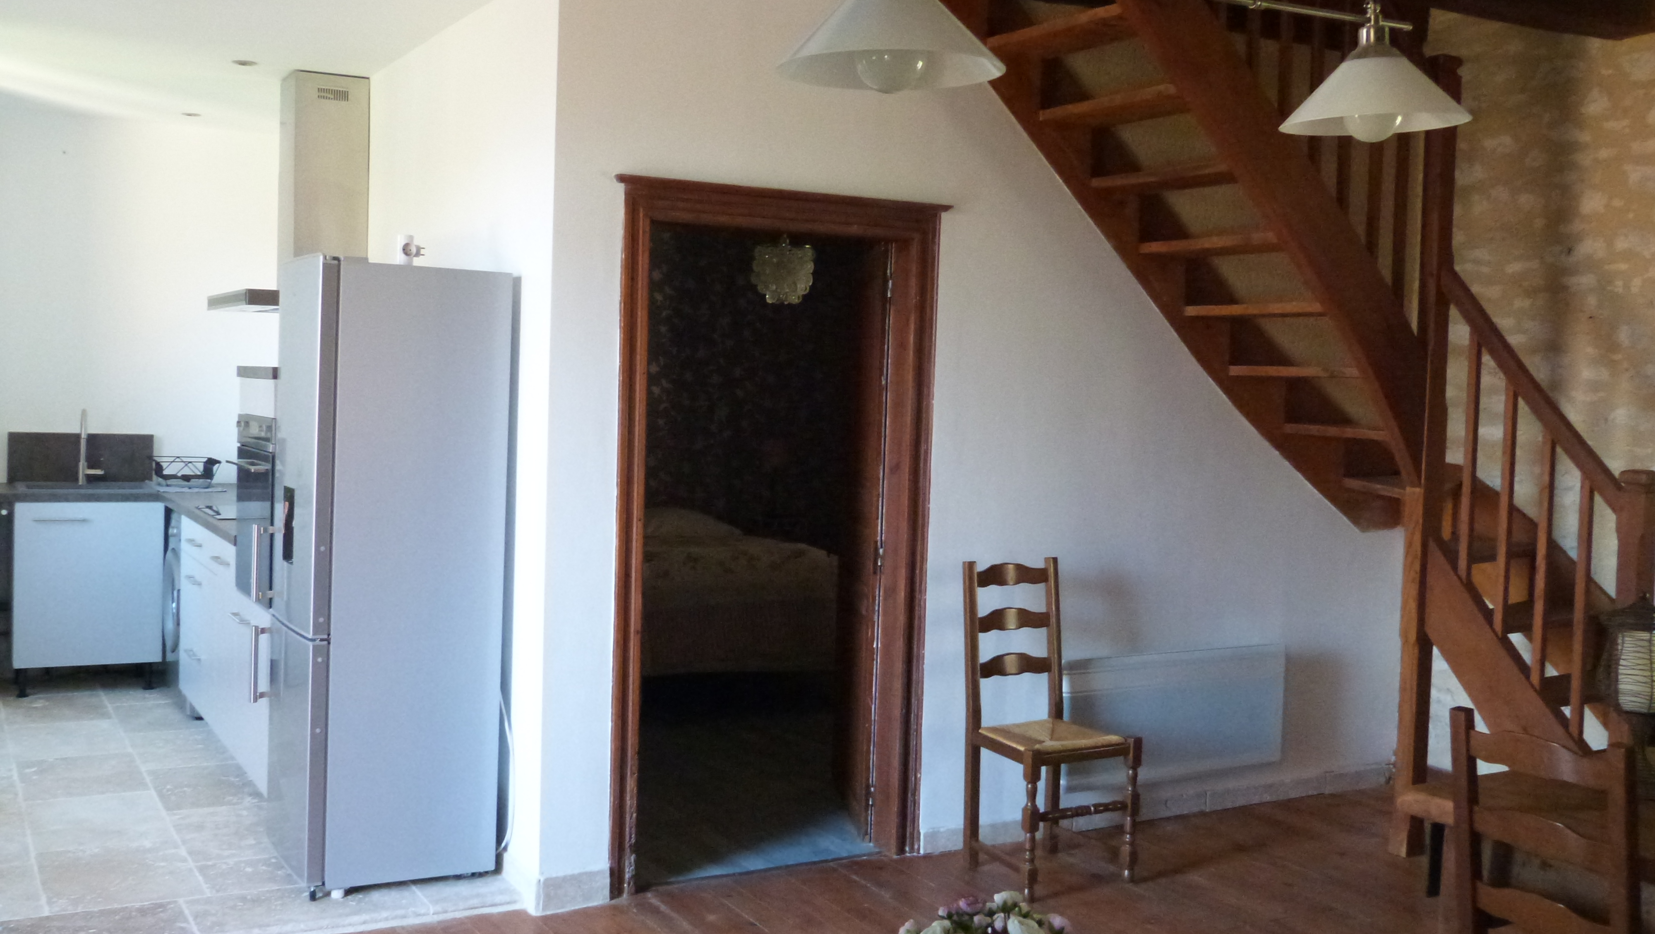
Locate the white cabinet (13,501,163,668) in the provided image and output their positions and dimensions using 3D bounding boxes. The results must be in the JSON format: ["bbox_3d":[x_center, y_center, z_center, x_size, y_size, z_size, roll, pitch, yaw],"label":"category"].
[{"bbox_3d":[-3.417,0.502,7.037,0.599,0.727,0.582,0,4,-31],"label":"white cabinet"}]

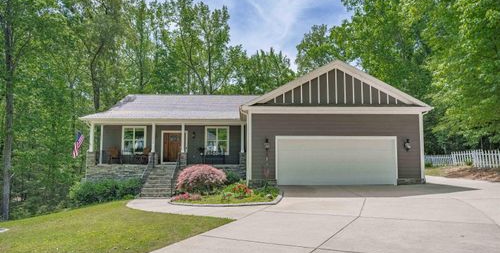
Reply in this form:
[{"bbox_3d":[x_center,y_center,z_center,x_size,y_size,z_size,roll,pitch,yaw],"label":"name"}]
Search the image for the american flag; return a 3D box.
[{"bbox_3d":[-9.949,1.058,15.326,0.650,1.590,0.400,0,-3,-2],"label":"american flag"}]

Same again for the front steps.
[{"bbox_3d":[-4.960,3.069,15.038,1.650,1.550,2.300,0,-3,-2],"label":"front steps"}]

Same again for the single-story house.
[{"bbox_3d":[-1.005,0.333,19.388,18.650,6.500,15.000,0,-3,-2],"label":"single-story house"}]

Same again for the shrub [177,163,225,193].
[{"bbox_3d":[-2.302,2.519,12.606,2.350,1.350,2.200,0,-3,-2],"label":"shrub"}]

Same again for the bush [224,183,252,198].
[{"bbox_3d":[-0.441,2.524,10.366,1.080,0.600,1.000,0,-3,-2],"label":"bush"}]

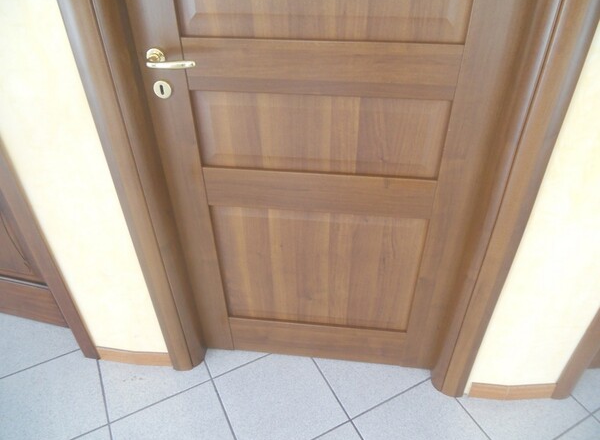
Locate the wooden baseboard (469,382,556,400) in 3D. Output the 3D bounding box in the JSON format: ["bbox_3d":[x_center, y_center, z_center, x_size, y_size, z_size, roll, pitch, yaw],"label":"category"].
[{"bbox_3d":[0.676,0.545,1.484,0.264,0.068,0.017,0,38,2],"label":"wooden baseboard"}]

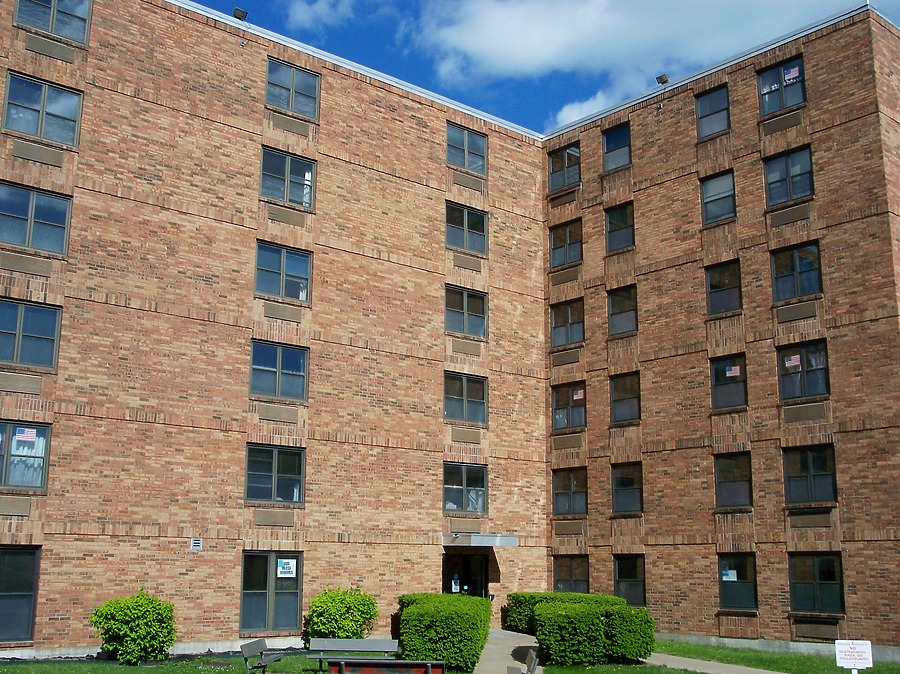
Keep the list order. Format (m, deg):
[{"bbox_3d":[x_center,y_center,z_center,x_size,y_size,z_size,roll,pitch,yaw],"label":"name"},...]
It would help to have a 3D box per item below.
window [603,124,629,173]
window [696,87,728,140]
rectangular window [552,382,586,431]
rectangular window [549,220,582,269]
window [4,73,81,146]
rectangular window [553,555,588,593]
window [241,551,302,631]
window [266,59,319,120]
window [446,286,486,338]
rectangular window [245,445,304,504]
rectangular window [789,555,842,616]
[{"bbox_3d":[5.235,-5.923,31.026,0.120,1.440,1.110,11,-16,-39],"label":"window"},{"bbox_3d":[7.549,-6.434,28.366,0.120,1.440,1.110,11,-16,-39],"label":"window"},{"bbox_3d":[3.759,2.167,30.938,0.120,1.420,1.408,11,-16,-40],"label":"rectangular window"},{"bbox_3d":[3.764,-2.995,32.045,0.140,1.452,1.391,11,-16,-40],"label":"rectangular window"},{"bbox_3d":[-9.239,-5.154,22.486,1.680,1.440,0.120,11,-16,-39],"label":"window"},{"bbox_3d":[3.621,7.287,29.773,0.150,1.450,1.405,11,-16,-40],"label":"rectangular window"},{"bbox_3d":[-4.357,6.195,24.234,1.709,1.922,0.150,11,-16,-40],"label":"window"},{"bbox_3d":[-4.273,-6.797,27.111,1.696,1.452,0.140,11,-16,-40],"label":"window"},{"bbox_3d":[0.516,-0.733,30.044,1.709,1.438,0.150,11,-16,-40],"label":"window"},{"bbox_3d":[-4.361,3.465,24.811,1.696,1.452,0.140,11,-16,-40],"label":"rectangular window"},{"bbox_3d":[8.842,5.932,23.879,0.140,1.452,1.391,11,-16,-40],"label":"rectangular window"}]

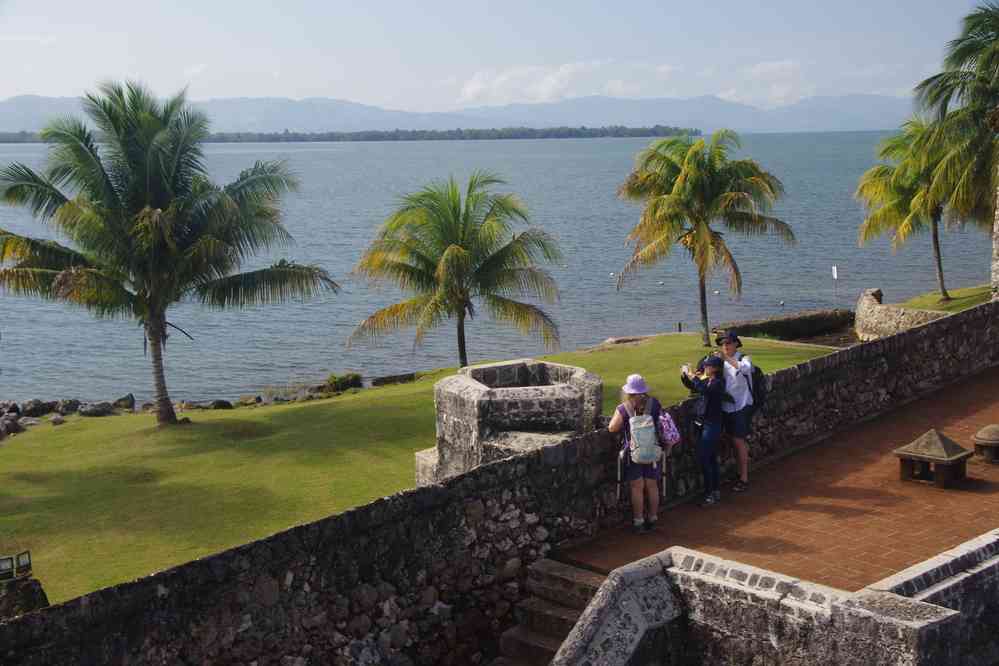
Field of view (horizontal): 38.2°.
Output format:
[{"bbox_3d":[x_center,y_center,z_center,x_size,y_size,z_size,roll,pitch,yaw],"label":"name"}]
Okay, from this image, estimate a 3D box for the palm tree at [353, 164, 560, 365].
[{"bbox_3d":[-1.262,-1.715,39.884,5.860,5.520,5.860,-1,8,0],"label":"palm tree"}]

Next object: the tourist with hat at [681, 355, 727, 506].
[{"bbox_3d":[2.271,1.032,15.715,0.580,1.603,0.480,-2,8,-12],"label":"tourist with hat"}]

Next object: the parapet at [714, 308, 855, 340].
[{"bbox_3d":[9.931,-0.076,49.764,7.239,0.800,0.700,-7,10,-40],"label":"parapet"}]

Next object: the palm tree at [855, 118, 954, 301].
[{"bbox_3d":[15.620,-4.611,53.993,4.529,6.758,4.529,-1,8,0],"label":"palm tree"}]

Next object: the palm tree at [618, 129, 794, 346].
[{"bbox_3d":[6.300,-2.877,43.750,5.391,6.582,5.391,-1,8,0],"label":"palm tree"}]

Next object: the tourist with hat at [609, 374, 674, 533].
[{"bbox_3d":[1.444,1.203,14.666,0.620,1.572,0.520,-4,8,-20],"label":"tourist with hat"}]

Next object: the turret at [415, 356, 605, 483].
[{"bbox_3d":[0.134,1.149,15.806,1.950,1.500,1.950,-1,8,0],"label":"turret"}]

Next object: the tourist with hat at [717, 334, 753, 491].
[{"bbox_3d":[2.669,0.863,16.266,0.520,1.777,0.550,-8,11,-43],"label":"tourist with hat"}]

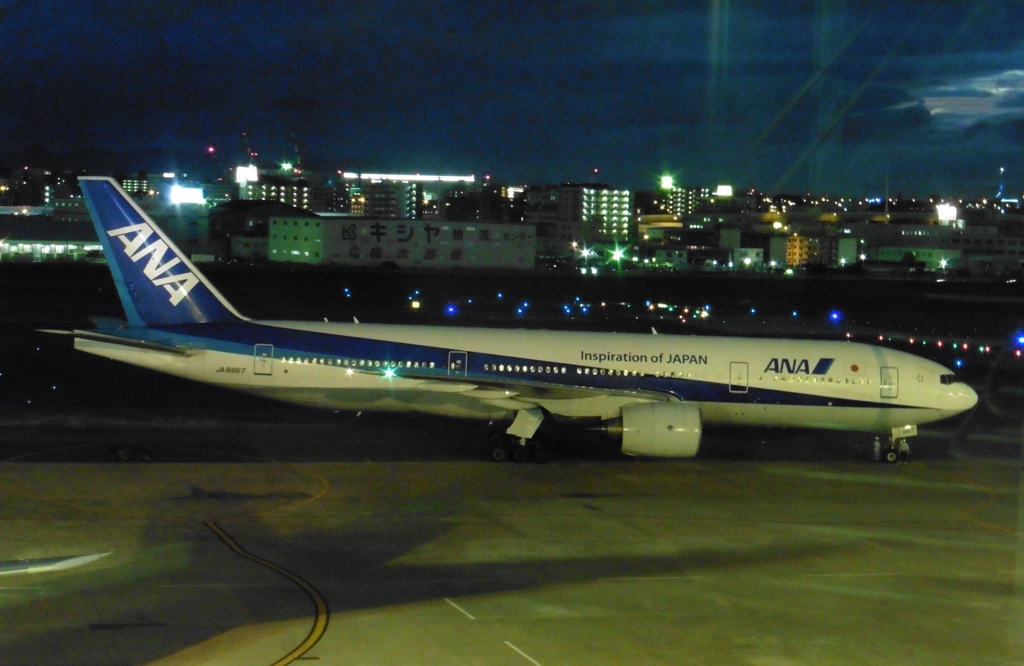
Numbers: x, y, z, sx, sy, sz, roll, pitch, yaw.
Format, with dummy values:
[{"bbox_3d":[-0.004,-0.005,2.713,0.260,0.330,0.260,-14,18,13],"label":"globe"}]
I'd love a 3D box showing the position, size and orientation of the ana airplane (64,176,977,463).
[{"bbox_3d":[0.740,-0.760,162.440,63.700,18.500,60.900,1,3,-1],"label":"ana airplane"}]

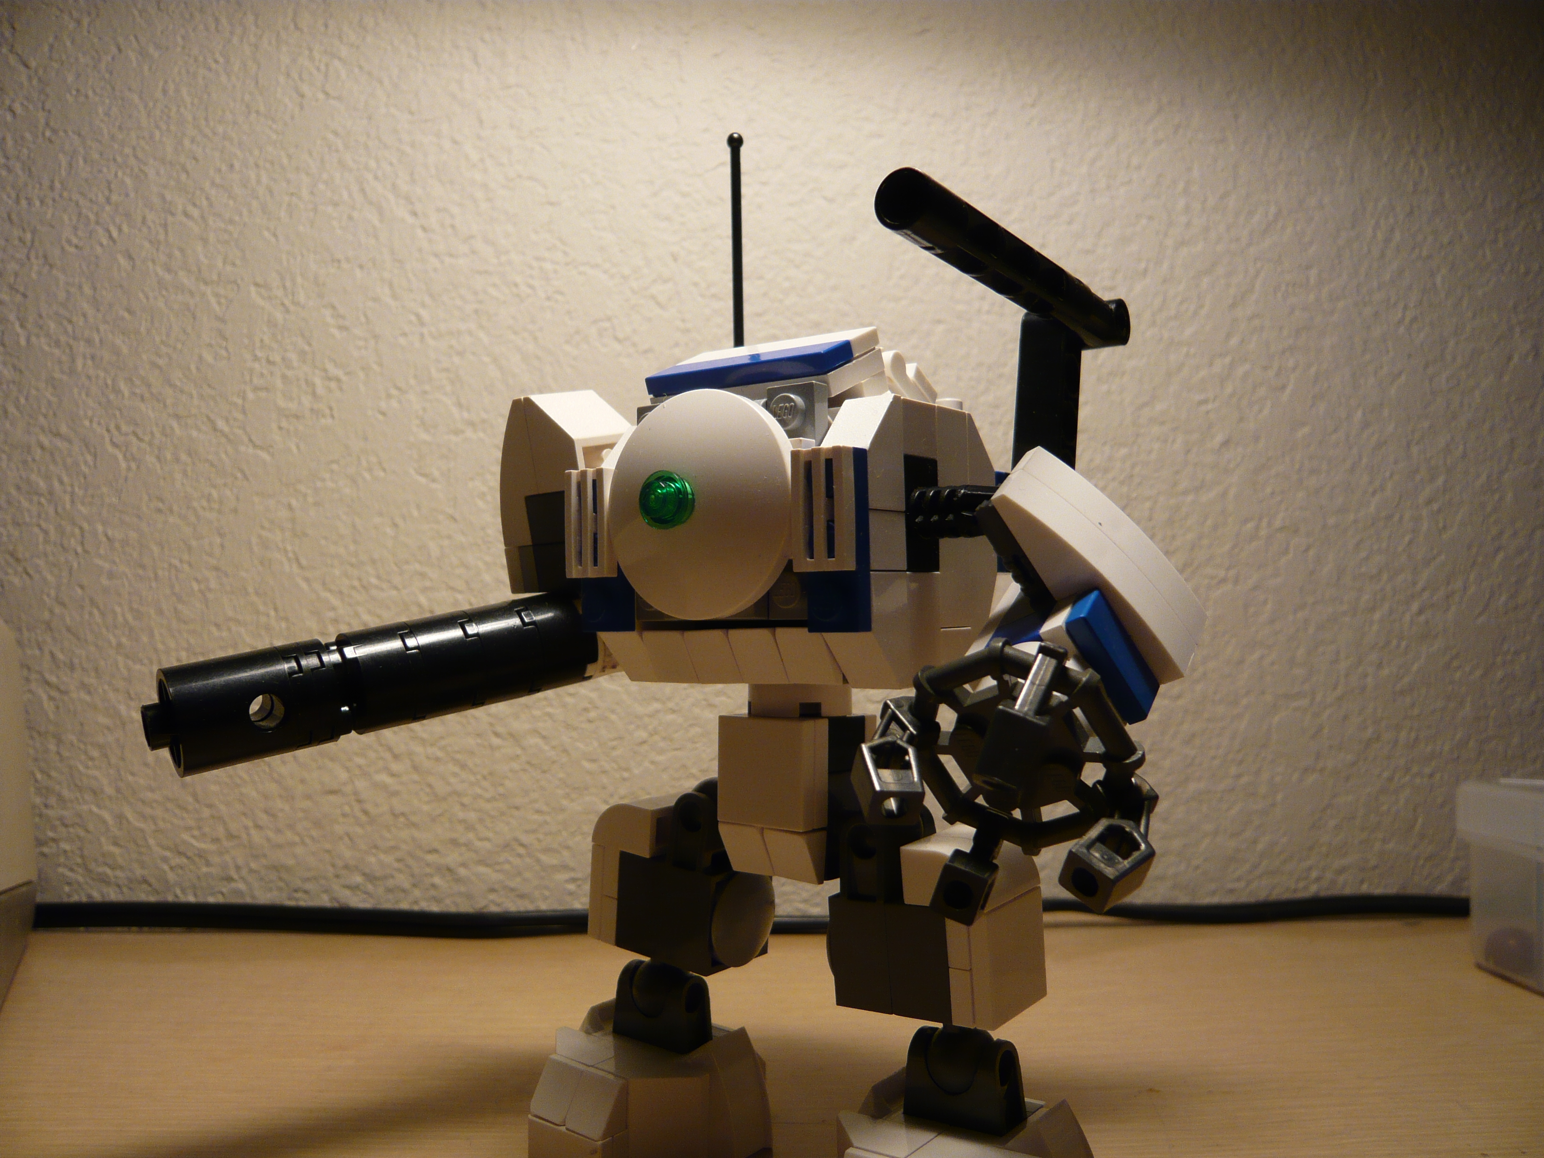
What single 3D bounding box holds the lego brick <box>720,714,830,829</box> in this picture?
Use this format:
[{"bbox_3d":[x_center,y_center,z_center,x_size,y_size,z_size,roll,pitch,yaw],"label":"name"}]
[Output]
[{"bbox_3d":[0.000,0.029,0.187,0.016,0.016,0.006,-3,-5,40],"label":"lego brick"}]

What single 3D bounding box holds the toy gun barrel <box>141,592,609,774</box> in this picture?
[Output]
[{"bbox_3d":[-0.061,0.015,0.201,0.070,0.016,0.016,-12,6,-35],"label":"toy gun barrel"}]

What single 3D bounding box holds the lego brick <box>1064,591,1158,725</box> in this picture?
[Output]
[{"bbox_3d":[0.045,0.010,0.166,0.003,0.016,0.008,-29,9,35],"label":"lego brick"}]

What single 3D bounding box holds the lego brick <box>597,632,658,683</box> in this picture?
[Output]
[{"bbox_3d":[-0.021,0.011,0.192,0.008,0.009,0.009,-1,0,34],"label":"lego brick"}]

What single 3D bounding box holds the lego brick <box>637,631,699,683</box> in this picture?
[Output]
[{"bbox_3d":[-0.015,0.012,0.187,0.008,0.008,0.006,-1,0,34],"label":"lego brick"}]

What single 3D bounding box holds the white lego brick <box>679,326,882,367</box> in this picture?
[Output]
[{"bbox_3d":[0.001,-0.034,0.192,0.032,0.003,0.008,-1,21,35],"label":"white lego brick"}]

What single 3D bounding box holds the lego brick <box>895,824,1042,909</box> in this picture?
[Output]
[{"bbox_3d":[0.028,0.041,0.178,0.013,0.008,0.016,-4,0,38],"label":"lego brick"}]

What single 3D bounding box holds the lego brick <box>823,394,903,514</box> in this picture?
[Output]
[{"bbox_3d":[0.012,-0.017,0.169,0.008,0.016,0.010,-1,-1,35],"label":"lego brick"}]

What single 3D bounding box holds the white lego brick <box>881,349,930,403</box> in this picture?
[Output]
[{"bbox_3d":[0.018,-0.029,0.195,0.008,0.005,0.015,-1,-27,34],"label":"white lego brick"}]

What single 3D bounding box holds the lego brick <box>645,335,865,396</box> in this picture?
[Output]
[{"bbox_3d":[-0.004,-0.031,0.185,0.032,0.003,0.008,-1,22,35],"label":"lego brick"}]

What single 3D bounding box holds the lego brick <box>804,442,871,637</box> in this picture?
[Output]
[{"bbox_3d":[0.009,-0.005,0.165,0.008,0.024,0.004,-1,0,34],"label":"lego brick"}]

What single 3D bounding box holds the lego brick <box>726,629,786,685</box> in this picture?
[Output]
[{"bbox_3d":[-0.001,0.011,0.178,0.008,0.008,0.006,-1,0,34],"label":"lego brick"}]

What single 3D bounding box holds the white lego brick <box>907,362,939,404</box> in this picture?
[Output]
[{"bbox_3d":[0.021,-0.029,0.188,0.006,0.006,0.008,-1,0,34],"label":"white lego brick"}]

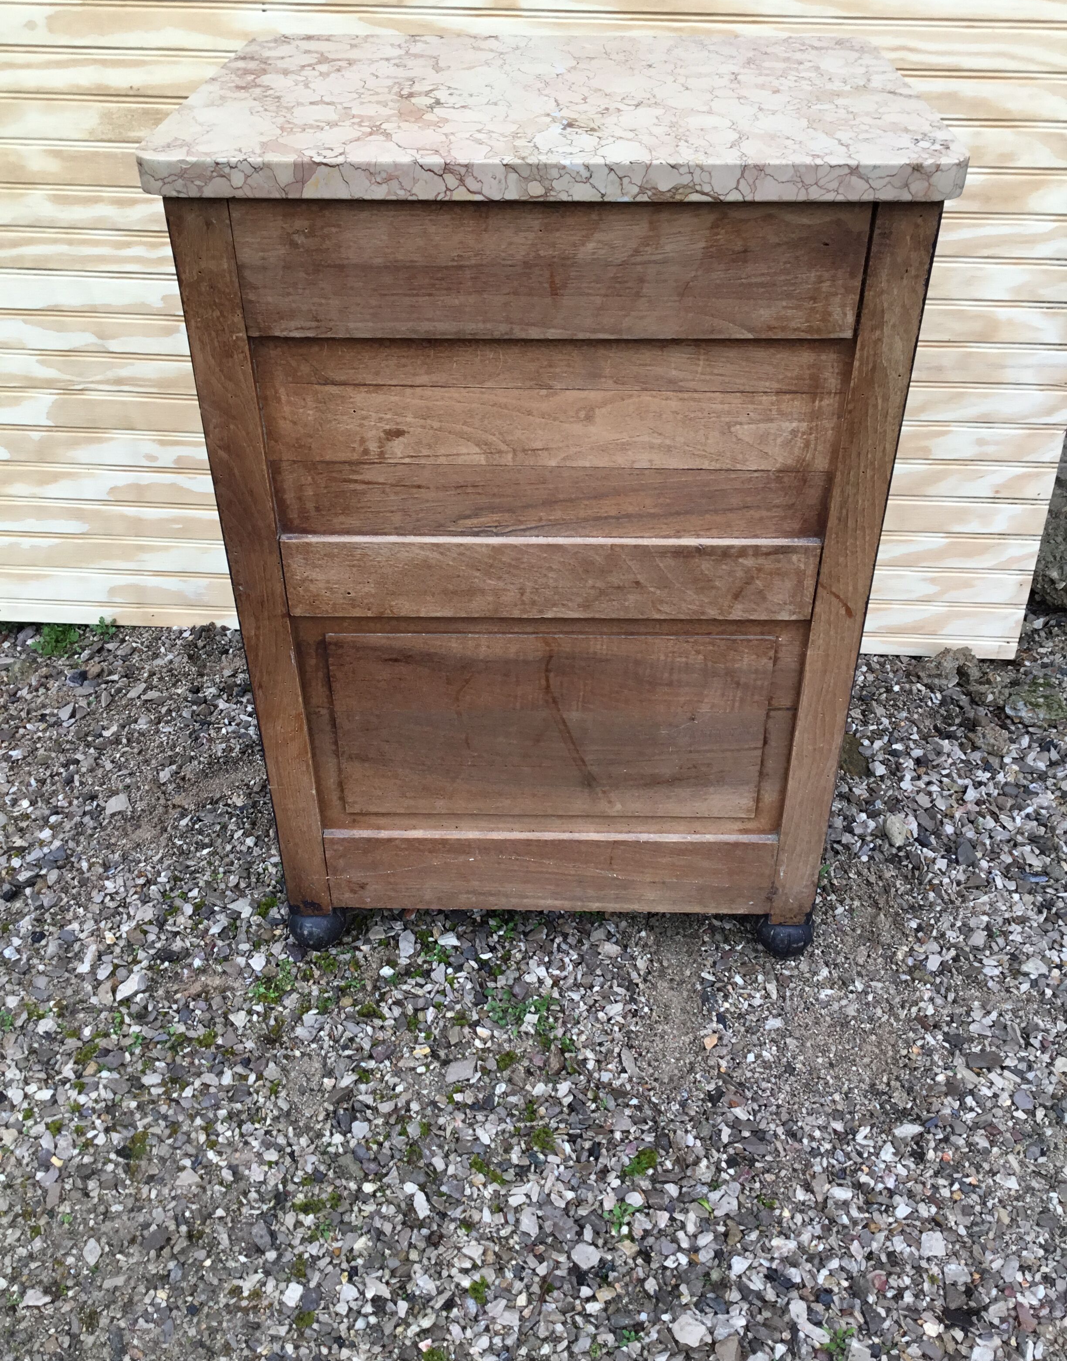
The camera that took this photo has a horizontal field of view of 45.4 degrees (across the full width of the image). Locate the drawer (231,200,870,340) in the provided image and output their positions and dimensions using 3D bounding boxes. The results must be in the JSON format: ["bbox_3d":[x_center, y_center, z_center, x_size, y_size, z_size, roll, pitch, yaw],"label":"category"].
[{"bbox_3d":[0.014,-0.366,0.975,0.418,0.098,0.290,1,37,1],"label":"drawer"}]

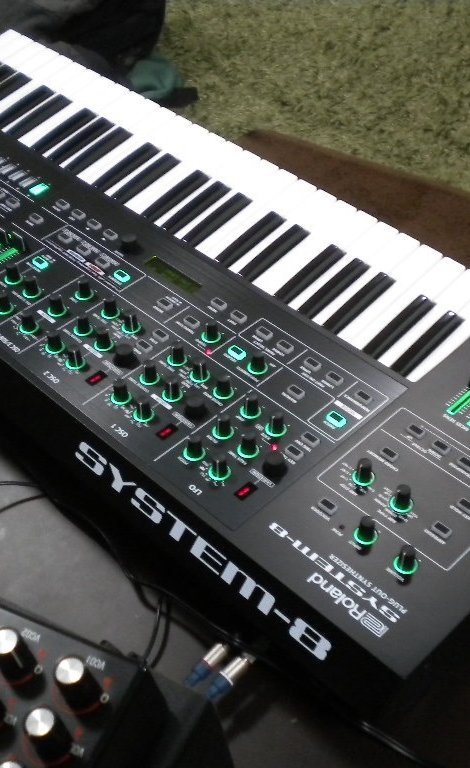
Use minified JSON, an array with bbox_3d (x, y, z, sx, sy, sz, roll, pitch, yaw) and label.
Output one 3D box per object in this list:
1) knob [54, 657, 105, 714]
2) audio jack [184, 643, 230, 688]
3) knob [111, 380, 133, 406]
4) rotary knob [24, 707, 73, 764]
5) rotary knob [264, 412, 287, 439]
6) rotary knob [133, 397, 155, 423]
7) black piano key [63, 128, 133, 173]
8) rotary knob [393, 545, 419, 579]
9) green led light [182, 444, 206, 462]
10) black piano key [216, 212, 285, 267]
[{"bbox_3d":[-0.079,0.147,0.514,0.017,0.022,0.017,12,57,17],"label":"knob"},{"bbox_3d":[-0.019,0.183,0.673,0.040,0.013,0.013,-40,56,-24],"label":"audio jack"},{"bbox_3d":[-0.085,0.006,0.771,0.015,0.015,0.015,-1,45,1],"label":"knob"},{"bbox_3d":[-0.093,0.176,0.517,0.019,0.025,0.019,-5,50,6],"label":"rotary knob"},{"bbox_3d":[0.030,0.028,0.744,0.015,0.015,0.015,-1,45,1],"label":"rotary knob"},{"bbox_3d":[-0.067,0.018,0.755,0.015,0.015,0.015,-1,45,1],"label":"rotary knob"},{"bbox_3d":[-0.131,-0.228,1.004,0.011,0.012,0.080,35,64,31],"label":"black piano key"},{"bbox_3d":[0.109,0.111,0.658,0.015,0.015,0.015,-1,45,1],"label":"rotary knob"},{"bbox_3d":[-0.029,0.049,0.748,0.016,0.003,0.016,-1,45,1],"label":"green led light"},{"bbox_3d":[0.014,-0.129,0.919,0.012,0.012,0.083,35,65,31],"label":"black piano key"}]

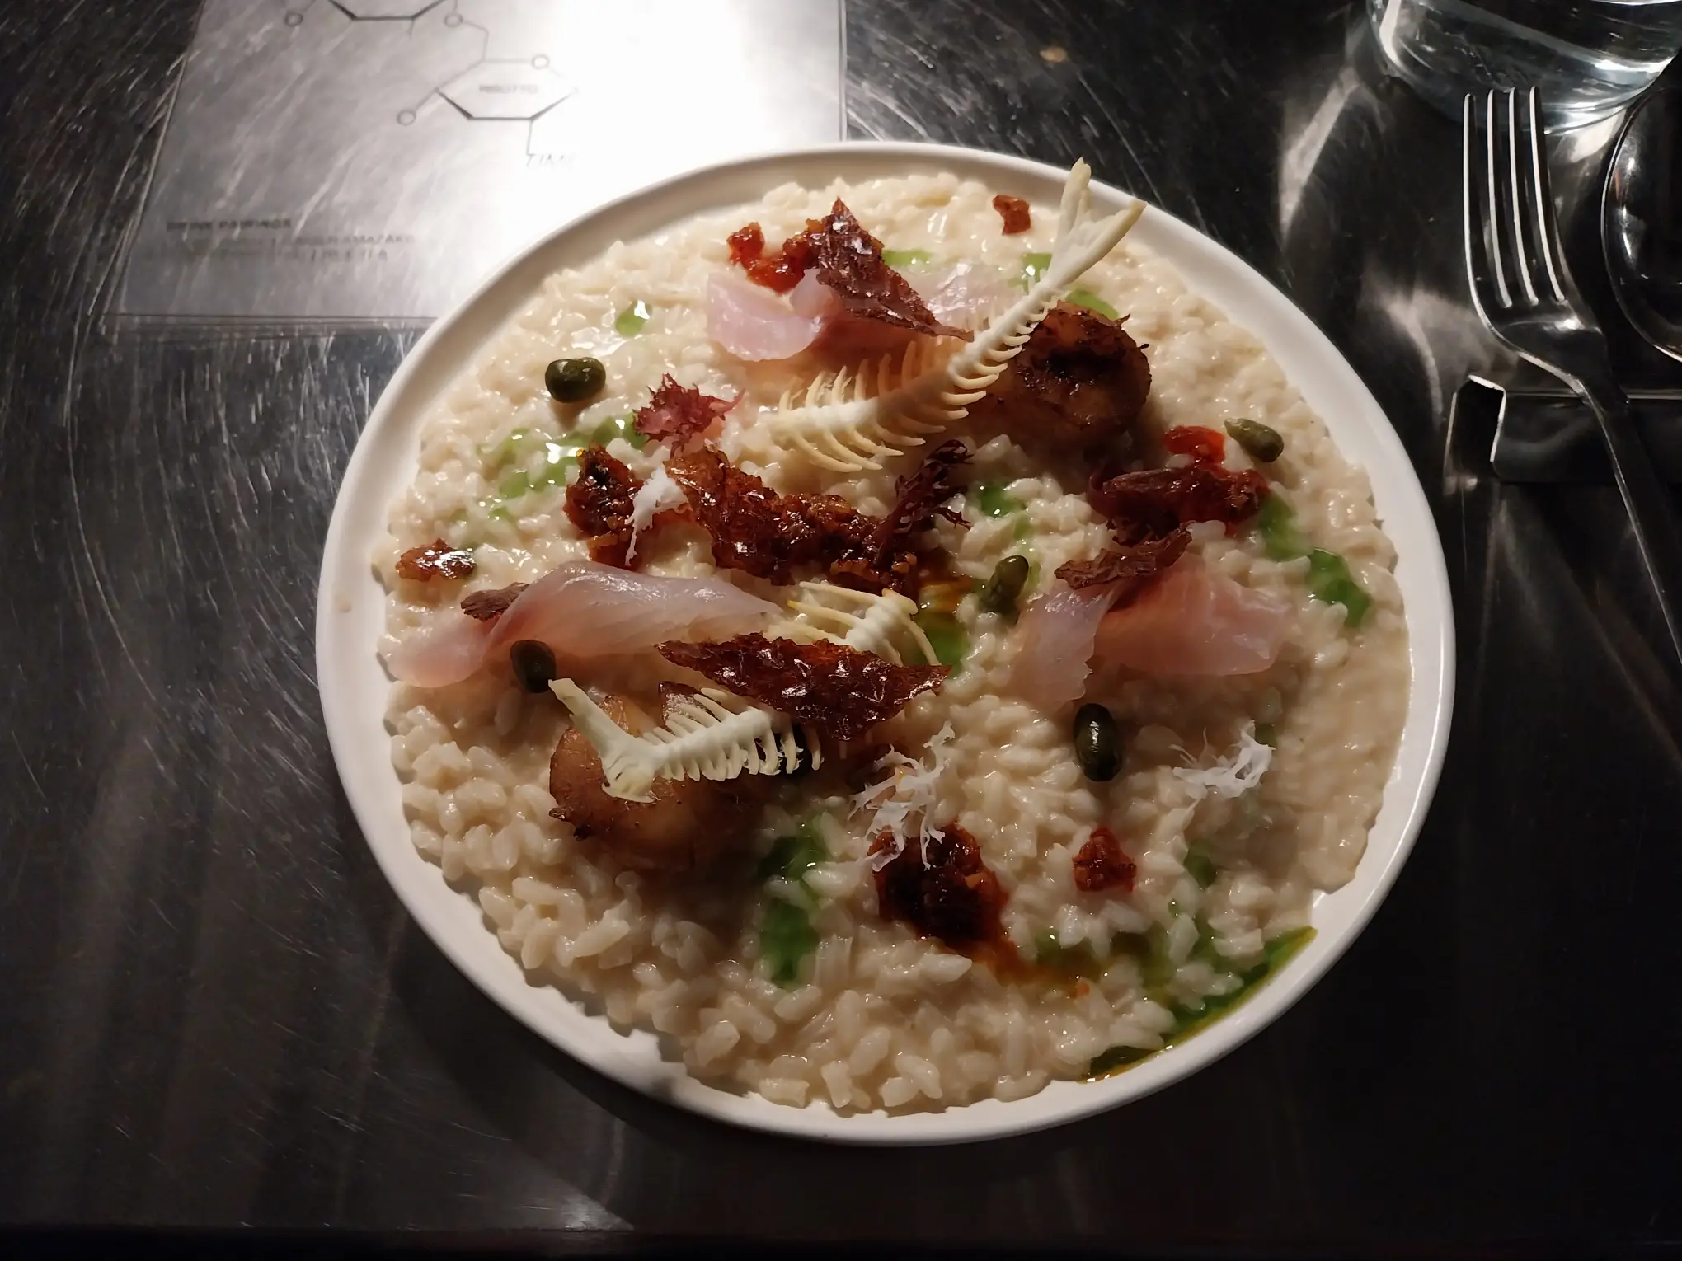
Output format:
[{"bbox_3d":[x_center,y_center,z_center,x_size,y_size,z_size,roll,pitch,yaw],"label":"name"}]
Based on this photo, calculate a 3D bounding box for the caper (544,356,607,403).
[{"bbox_3d":[-0.060,-0.057,0.288,0.013,0.009,0.009,-13,64,-8],"label":"caper"}]

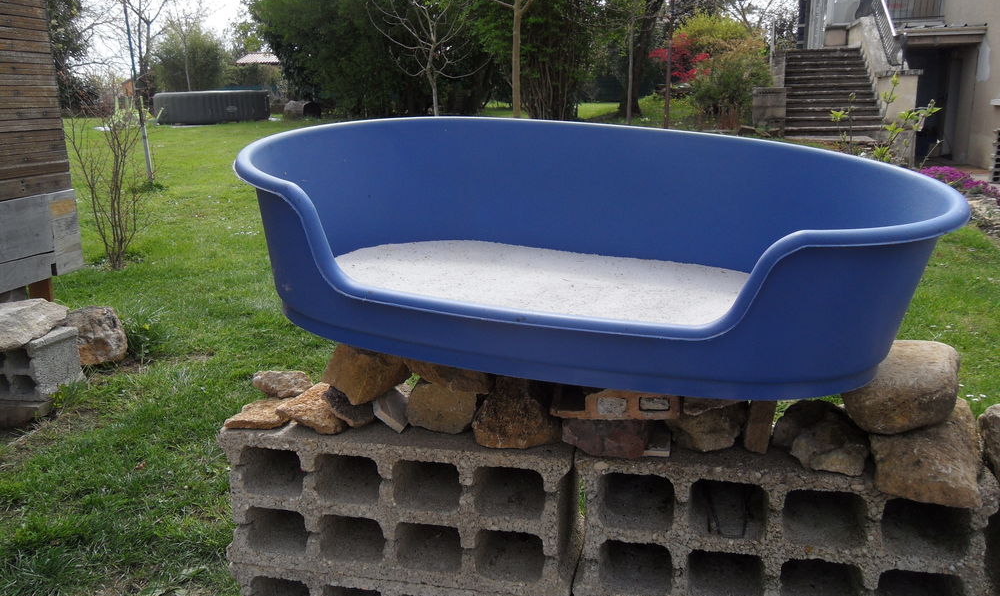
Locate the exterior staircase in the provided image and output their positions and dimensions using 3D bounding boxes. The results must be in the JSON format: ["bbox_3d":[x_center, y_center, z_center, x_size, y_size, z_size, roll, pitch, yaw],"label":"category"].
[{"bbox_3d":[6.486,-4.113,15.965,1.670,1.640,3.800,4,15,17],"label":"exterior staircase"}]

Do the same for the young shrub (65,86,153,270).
[{"bbox_3d":[-2.357,-0.714,4.870,0.520,1.082,0.500,-7,15,-25],"label":"young shrub"}]

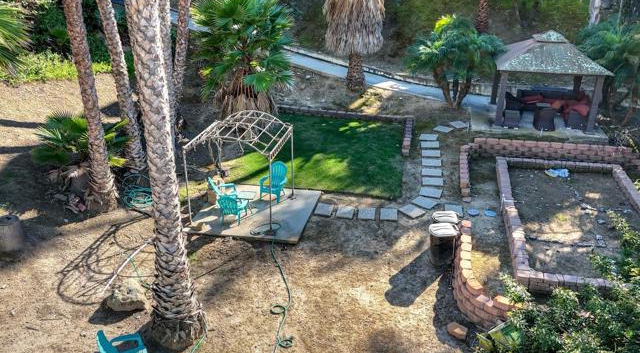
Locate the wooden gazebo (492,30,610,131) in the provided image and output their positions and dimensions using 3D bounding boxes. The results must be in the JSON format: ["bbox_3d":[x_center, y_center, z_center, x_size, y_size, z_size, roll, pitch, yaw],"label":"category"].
[{"bbox_3d":[8.455,-3.810,17.446,3.650,3.220,3.700,7,24,15],"label":"wooden gazebo"}]

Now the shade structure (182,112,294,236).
[{"bbox_3d":[-2.054,-0.242,12.432,2.220,2.480,2.250,5,24,10],"label":"shade structure"}]

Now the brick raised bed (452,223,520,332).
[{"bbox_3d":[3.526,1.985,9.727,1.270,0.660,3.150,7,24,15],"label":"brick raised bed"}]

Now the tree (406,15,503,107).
[{"bbox_3d":[5.225,-4.524,18.499,3.850,3.550,3.750,0,23,0],"label":"tree"}]

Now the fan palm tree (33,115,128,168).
[{"bbox_3d":[-7.444,-0.710,14.286,2.950,1.950,2.850,0,23,0],"label":"fan palm tree"}]

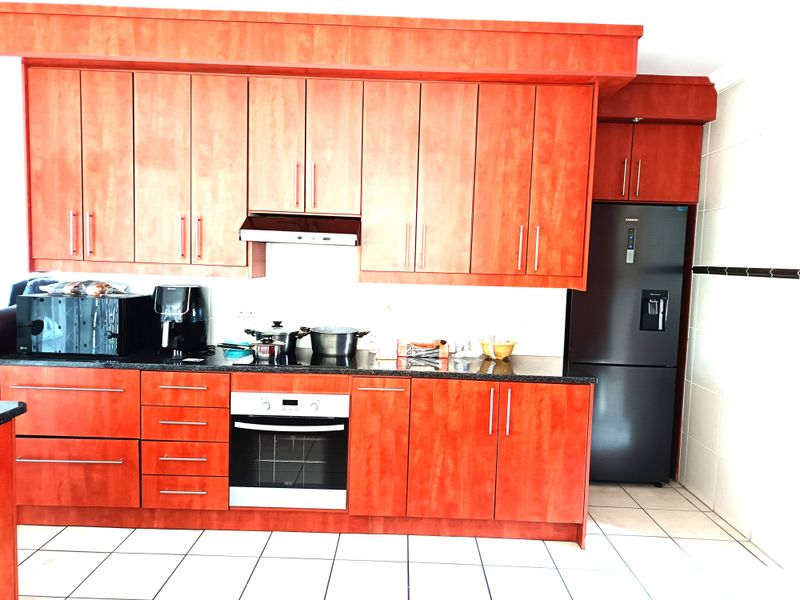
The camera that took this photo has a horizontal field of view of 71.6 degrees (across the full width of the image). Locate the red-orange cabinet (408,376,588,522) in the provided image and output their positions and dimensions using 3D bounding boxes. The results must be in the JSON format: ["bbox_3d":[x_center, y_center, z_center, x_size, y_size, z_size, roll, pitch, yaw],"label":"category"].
[{"bbox_3d":[0.503,0.746,3.062,0.909,0.706,0.590,2,4,0],"label":"red-orange cabinet"}]

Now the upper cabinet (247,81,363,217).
[{"bbox_3d":[-0.496,-0.813,3.064,0.590,0.699,0.336,2,4,0],"label":"upper cabinet"}]

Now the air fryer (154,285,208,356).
[{"bbox_3d":[-1.213,0.107,3.094,0.270,0.377,0.360,2,4,0],"label":"air fryer"}]

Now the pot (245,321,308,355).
[{"bbox_3d":[-0.715,0.214,3.196,0.374,0.178,0.230,2,4,10],"label":"pot"}]

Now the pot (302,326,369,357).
[{"bbox_3d":[-0.361,0.246,3.161,0.375,0.140,0.270,2,4,0],"label":"pot"}]

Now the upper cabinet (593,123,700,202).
[{"bbox_3d":[1.498,-0.911,3.842,0.899,0.492,0.550,2,4,0],"label":"upper cabinet"}]

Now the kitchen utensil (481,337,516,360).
[{"bbox_3d":[0.556,0.294,3.141,0.205,0.104,0.205,2,4,0],"label":"kitchen utensil"}]

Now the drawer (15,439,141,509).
[{"bbox_3d":[-1.664,0.860,3.056,0.702,0.352,0.535,2,4,0],"label":"drawer"}]

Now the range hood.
[{"bbox_3d":[-0.515,-0.376,3.063,0.605,0.150,0.490,2,4,0],"label":"range hood"}]

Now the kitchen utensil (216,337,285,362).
[{"bbox_3d":[-0.794,0.254,2.974,0.348,0.120,0.170,2,4,0],"label":"kitchen utensil"}]

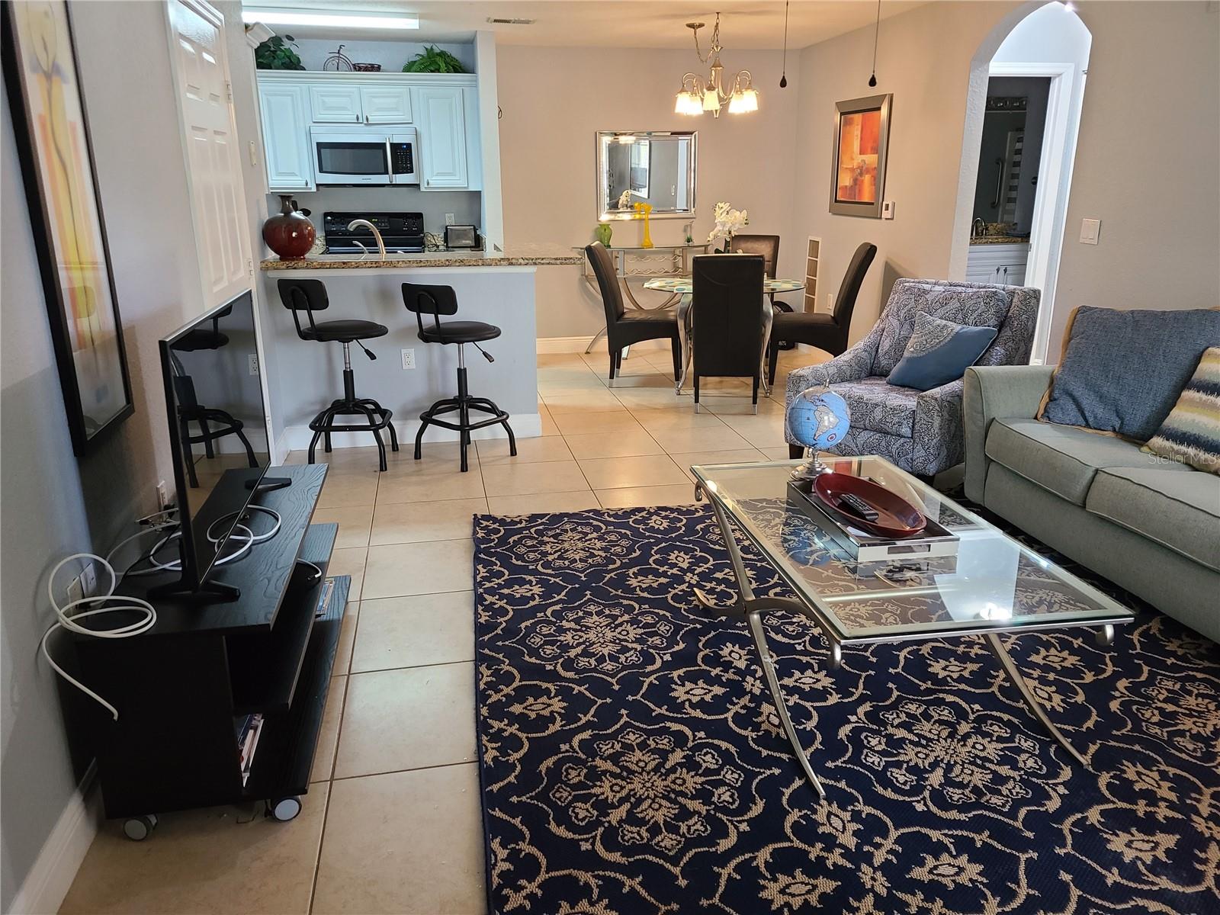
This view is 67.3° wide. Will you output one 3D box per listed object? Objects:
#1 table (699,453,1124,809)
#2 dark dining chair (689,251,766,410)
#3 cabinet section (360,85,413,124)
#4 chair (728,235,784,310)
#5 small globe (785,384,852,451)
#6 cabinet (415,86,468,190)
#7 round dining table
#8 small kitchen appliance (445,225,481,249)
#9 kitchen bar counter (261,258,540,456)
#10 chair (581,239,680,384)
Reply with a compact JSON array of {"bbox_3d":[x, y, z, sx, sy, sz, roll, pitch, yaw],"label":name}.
[{"bbox_3d":[0.771,0.419,2.828,0.740,0.466,1.340,-4,18,-10],"label":"table"},{"bbox_3d":[0.756,-0.803,5.853,0.450,1.000,0.630,2,17,7],"label":"dark dining chair"},{"bbox_3d":[-1.685,-2.657,6.953,0.360,0.255,0.320,-4,17,-10],"label":"cabinet section"},{"bbox_3d":[1.086,-1.240,7.322,0.450,1.000,0.640,6,18,19],"label":"chair"},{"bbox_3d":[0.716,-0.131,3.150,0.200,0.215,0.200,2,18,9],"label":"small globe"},{"bbox_3d":[-1.291,-2.466,7.106,0.410,0.750,0.340,-3,17,-10],"label":"cabinet"},{"bbox_3d":[0.813,-0.870,6.560,1.140,0.740,1.140,2,17,6],"label":"round dining table"},{"bbox_3d":[-1.156,-1.712,7.126,0.270,0.185,0.180,-4,18,-10],"label":"small kitchen appliance"},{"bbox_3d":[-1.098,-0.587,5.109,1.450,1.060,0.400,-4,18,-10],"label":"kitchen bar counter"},{"bbox_3d":[0.180,-1.040,6.680,0.650,1.000,0.450,1,17,4],"label":"chair"}]

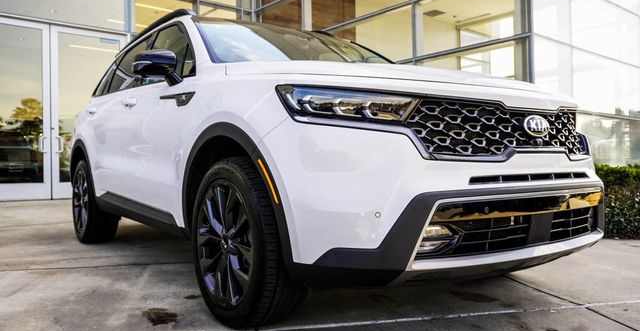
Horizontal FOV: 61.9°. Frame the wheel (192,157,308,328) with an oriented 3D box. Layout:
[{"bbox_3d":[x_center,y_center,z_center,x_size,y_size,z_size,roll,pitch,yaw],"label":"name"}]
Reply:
[{"bbox_3d":[-0.332,0.343,2.396,0.250,0.730,0.730,-1,1,-36],"label":"wheel"}]

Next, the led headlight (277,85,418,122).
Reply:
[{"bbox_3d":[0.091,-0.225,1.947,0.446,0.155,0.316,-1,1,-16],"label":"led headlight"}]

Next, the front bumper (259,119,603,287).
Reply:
[{"bbox_3d":[0.712,0.129,2.347,1.880,0.630,0.600,-1,1,-36],"label":"front bumper"}]

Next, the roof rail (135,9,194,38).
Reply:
[{"bbox_3d":[-1.363,-1.005,4.163,0.060,0.090,1.850,-1,1,-36],"label":"roof rail"}]

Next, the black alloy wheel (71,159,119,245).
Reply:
[{"bbox_3d":[-1.972,0.315,4.684,0.250,0.730,0.730,-1,1,-36],"label":"black alloy wheel"}]

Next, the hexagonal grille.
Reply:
[{"bbox_3d":[0.834,-0.134,2.166,1.200,0.245,0.150,-1,1,-36],"label":"hexagonal grille"}]

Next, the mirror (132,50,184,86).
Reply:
[{"bbox_3d":[-0.873,-0.510,2.884,0.235,0.180,0.170,-1,1,-36],"label":"mirror"}]

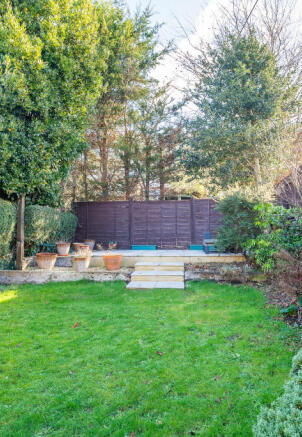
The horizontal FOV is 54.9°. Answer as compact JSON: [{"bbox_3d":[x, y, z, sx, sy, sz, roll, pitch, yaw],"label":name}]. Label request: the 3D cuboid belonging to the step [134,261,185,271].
[{"bbox_3d":[0.245,1.240,7.420,1.200,0.145,0.520,0,0,5],"label":"step"}]

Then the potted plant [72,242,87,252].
[{"bbox_3d":[-2.010,0.860,8.200,0.355,0.290,0.355,0,0,0],"label":"potted plant"}]

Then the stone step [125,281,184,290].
[{"bbox_3d":[0.125,1.500,6.370,1.200,0.080,0.580,0,0,5],"label":"stone step"}]

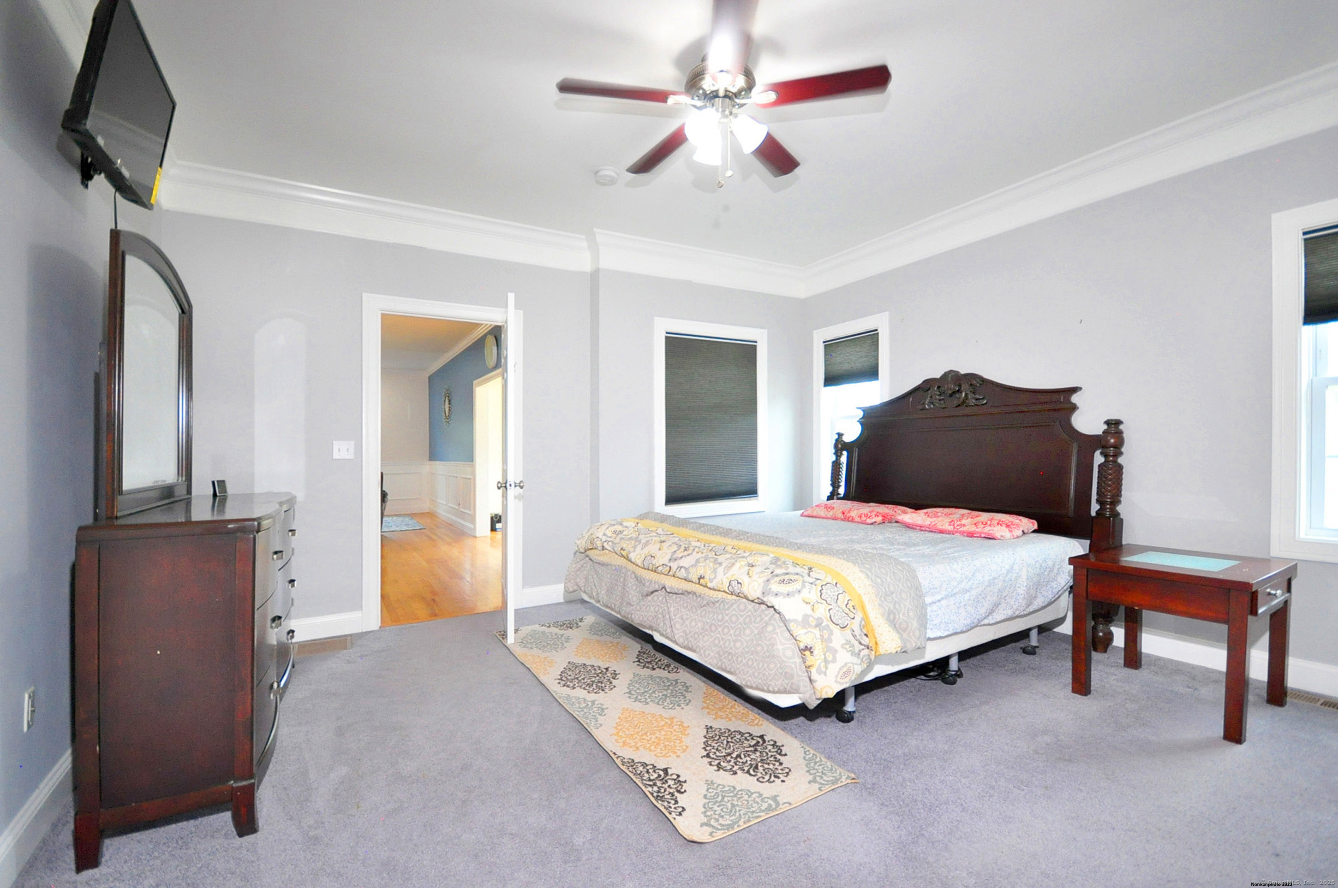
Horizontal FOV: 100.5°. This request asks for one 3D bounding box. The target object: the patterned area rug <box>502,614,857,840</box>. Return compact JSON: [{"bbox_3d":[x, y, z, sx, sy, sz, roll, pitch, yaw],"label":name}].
[{"bbox_3d":[-0.208,1.163,2.688,0.660,0.012,2.160,0,0,-32],"label":"patterned area rug"}]

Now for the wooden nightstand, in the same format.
[{"bbox_3d":[2.303,0.844,2.511,0.645,0.630,0.585,0,0,-35],"label":"wooden nightstand"}]

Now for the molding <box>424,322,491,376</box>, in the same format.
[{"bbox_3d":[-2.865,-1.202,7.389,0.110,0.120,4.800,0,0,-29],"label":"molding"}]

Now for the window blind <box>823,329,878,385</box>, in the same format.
[{"bbox_3d":[1.605,-0.739,4.950,0.050,0.428,0.624,0,0,-29],"label":"window blind"}]

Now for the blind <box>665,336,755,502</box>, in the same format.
[{"bbox_3d":[0.387,-0.211,4.801,0.951,1.385,0.050,0,0,-29],"label":"blind"}]

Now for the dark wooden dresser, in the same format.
[{"bbox_3d":[-1.753,0.705,2.191,0.465,0.945,1.370,0,0,-29],"label":"dark wooden dresser"}]

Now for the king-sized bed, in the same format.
[{"bbox_3d":[0.949,0.332,3.384,2.400,1.660,2.150,0,0,-29],"label":"king-sized bed"}]

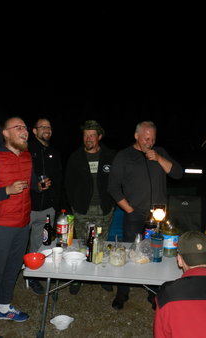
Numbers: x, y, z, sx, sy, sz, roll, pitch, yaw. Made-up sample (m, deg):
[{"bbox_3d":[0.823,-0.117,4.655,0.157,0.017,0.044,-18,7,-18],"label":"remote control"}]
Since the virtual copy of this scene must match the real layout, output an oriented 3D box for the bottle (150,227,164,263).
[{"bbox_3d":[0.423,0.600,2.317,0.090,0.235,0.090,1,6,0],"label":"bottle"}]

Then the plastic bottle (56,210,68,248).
[{"bbox_3d":[-0.349,0.510,2.576,0.098,0.318,0.098,1,6,0],"label":"plastic bottle"}]

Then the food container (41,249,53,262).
[{"bbox_3d":[-0.409,0.677,2.310,0.172,0.054,0.172,0,5,0],"label":"food container"}]

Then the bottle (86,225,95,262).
[{"bbox_3d":[-0.098,0.575,2.284,0.064,0.265,0.064,1,6,0],"label":"bottle"}]

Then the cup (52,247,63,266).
[{"bbox_3d":[-0.337,0.656,2.245,0.079,0.106,0.079,0,5,0],"label":"cup"}]

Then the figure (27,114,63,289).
[{"bbox_3d":[-0.591,0.383,3.164,0.502,1.793,0.355,-2,5,-24],"label":"figure"}]

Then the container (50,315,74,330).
[{"bbox_3d":[-0.358,1.351,2.646,0.190,0.070,0.165,1,6,0],"label":"container"}]

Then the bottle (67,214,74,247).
[{"bbox_3d":[-0.286,0.543,2.648,0.069,0.271,0.069,0,5,0],"label":"bottle"}]

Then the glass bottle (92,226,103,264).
[{"bbox_3d":[-0.035,0.575,2.261,0.079,0.266,0.079,0,5,0],"label":"glass bottle"}]

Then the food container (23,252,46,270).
[{"bbox_3d":[-0.490,0.674,2.164,0.156,0.084,0.156,0,5,0],"label":"food container"}]

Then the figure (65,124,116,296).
[{"bbox_3d":[-0.128,0.388,3.167,0.552,1.783,0.355,0,5,-3],"label":"figure"}]

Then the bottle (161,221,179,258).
[{"bbox_3d":[0.555,0.565,2.429,0.120,0.285,0.120,1,6,0],"label":"bottle"}]

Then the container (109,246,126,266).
[{"bbox_3d":[0.113,0.657,2.254,0.128,0.108,0.128,0,5,0],"label":"container"}]

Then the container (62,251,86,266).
[{"bbox_3d":[-0.208,0.683,2.257,0.174,0.057,0.174,0,5,0],"label":"container"}]

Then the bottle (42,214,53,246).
[{"bbox_3d":[-0.485,0.533,2.606,0.073,0.258,0.073,1,6,0],"label":"bottle"}]

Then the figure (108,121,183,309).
[{"bbox_3d":[0.402,0.458,2.970,0.630,1.810,0.460,-2,7,-27],"label":"figure"}]

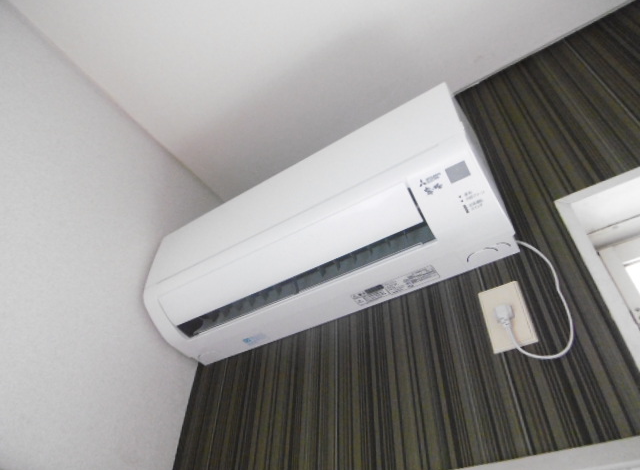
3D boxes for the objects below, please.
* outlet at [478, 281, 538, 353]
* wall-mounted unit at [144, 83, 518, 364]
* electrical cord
[{"bbox_3d":[0.312,0.137,0.740,0.071,0.121,0.012,-25,-51,24],"label":"outlet"},{"bbox_3d":[-0.023,0.016,0.998,0.800,0.280,0.236,-25,-51,24],"label":"wall-mounted unit"},{"bbox_3d":[0.336,0.096,0.727,0.108,0.235,0.042,-25,-51,24],"label":"electrical cord"}]

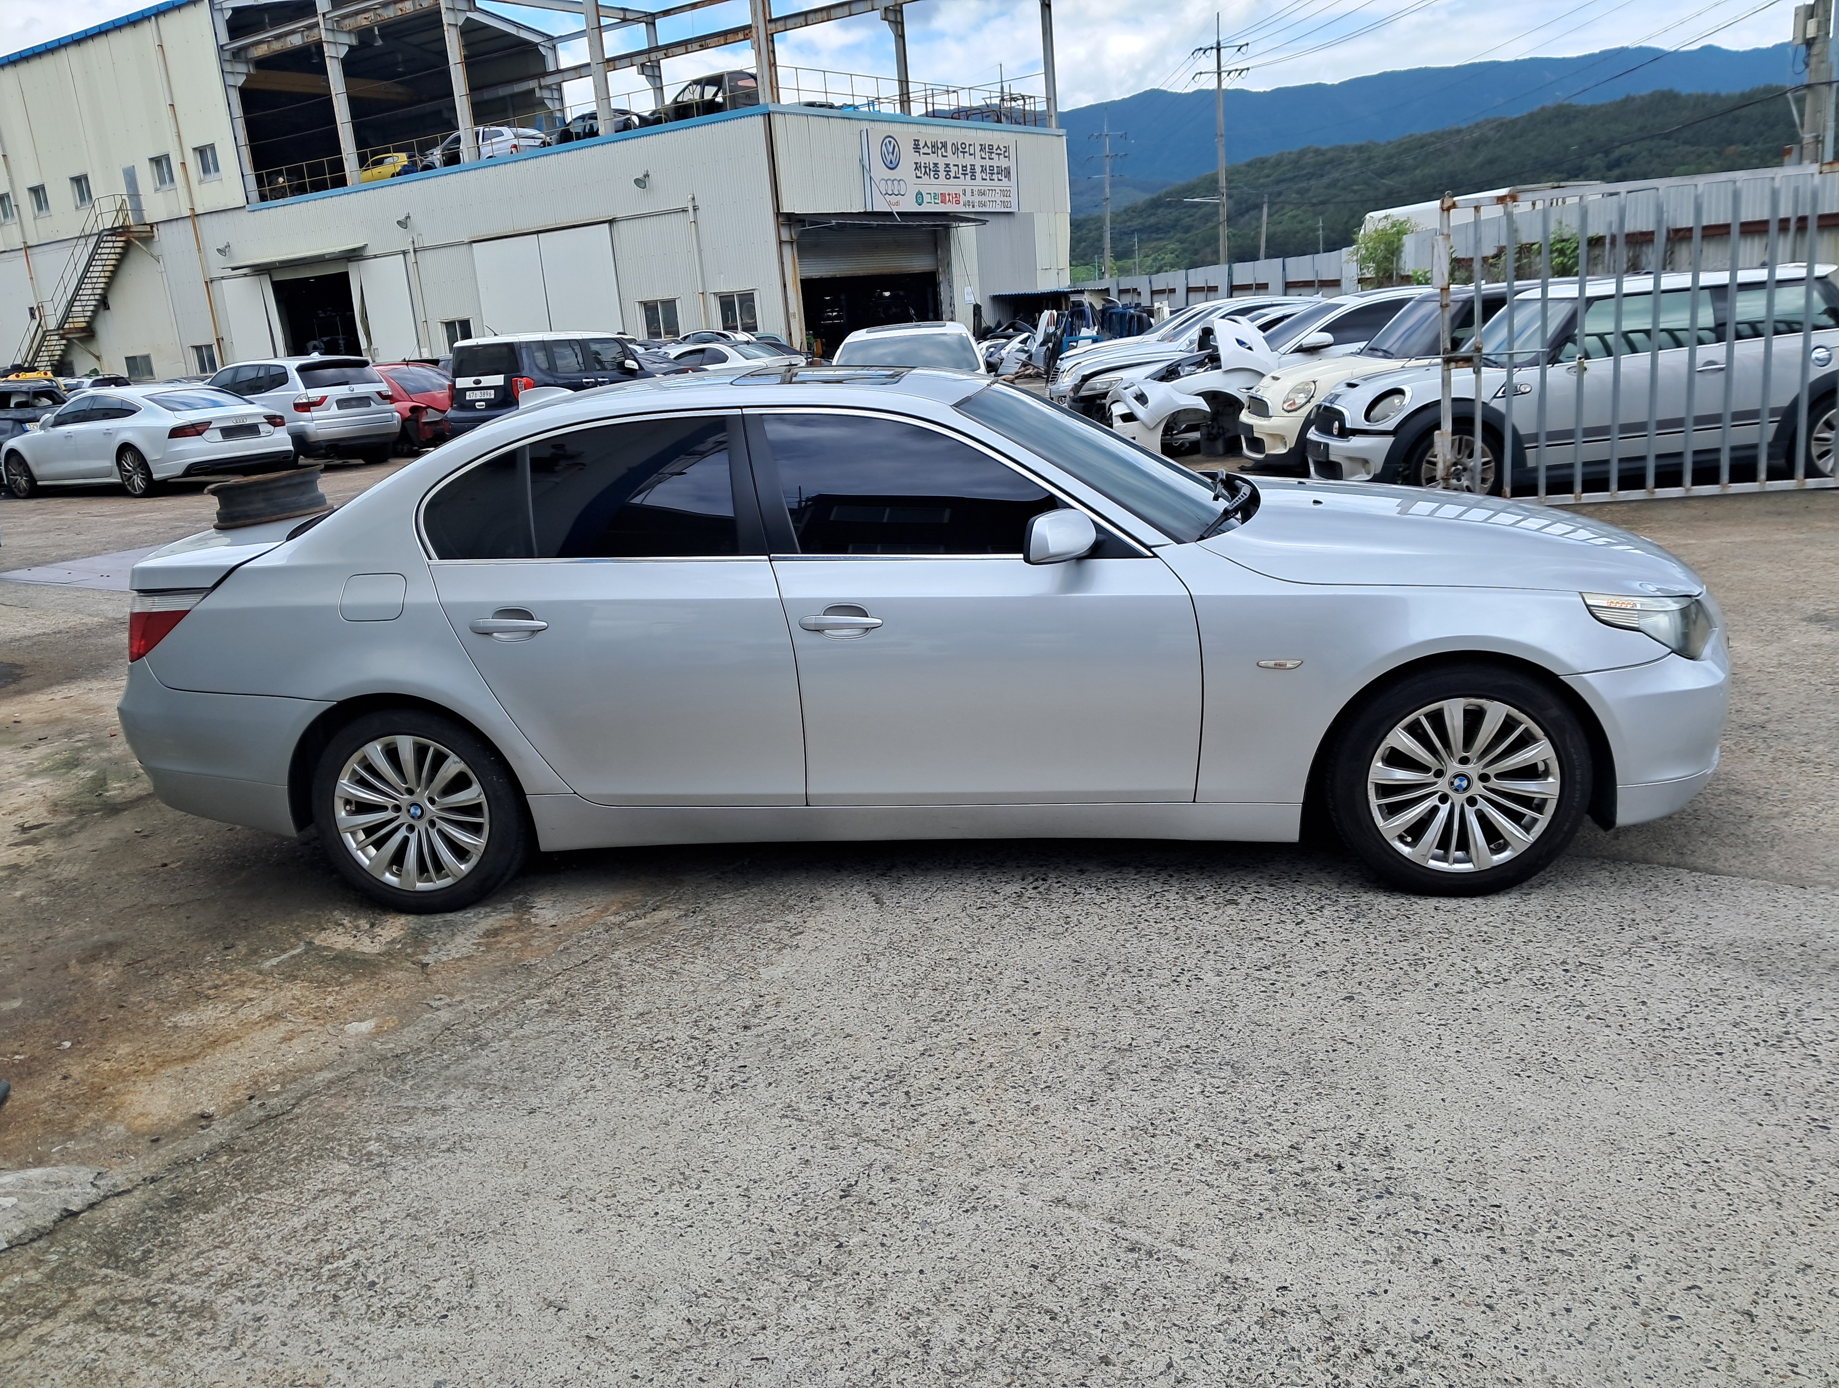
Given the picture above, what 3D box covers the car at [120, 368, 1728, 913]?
[{"bbox_3d":[-0.079,-0.332,4.692,4.840,1.468,1.870,-2,15,10],"label":"car"}]

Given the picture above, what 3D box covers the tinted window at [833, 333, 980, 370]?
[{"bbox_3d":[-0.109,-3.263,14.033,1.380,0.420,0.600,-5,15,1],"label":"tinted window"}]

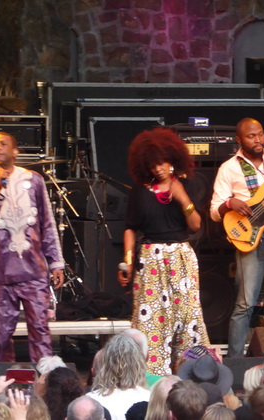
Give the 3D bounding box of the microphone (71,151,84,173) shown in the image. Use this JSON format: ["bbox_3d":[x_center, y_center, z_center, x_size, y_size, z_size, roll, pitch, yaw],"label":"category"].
[{"bbox_3d":[-0.386,-0.344,36.800,0.050,0.160,0.050,27,0,0],"label":"microphone"}]

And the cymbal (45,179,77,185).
[{"bbox_3d":[-0.535,-0.203,37.400,0.340,0.050,0.340,0,3,0],"label":"cymbal"}]

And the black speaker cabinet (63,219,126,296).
[{"bbox_3d":[-0.141,0.345,37.600,0.580,0.580,0.550,-1,4,-15],"label":"black speaker cabinet"}]

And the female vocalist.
[{"bbox_3d":[0.216,0.326,34.600,0.610,1.760,0.440,0,3,0],"label":"female vocalist"}]

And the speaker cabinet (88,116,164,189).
[{"bbox_3d":[-0.042,-0.434,39.300,0.570,0.550,0.450,0,3,0],"label":"speaker cabinet"}]

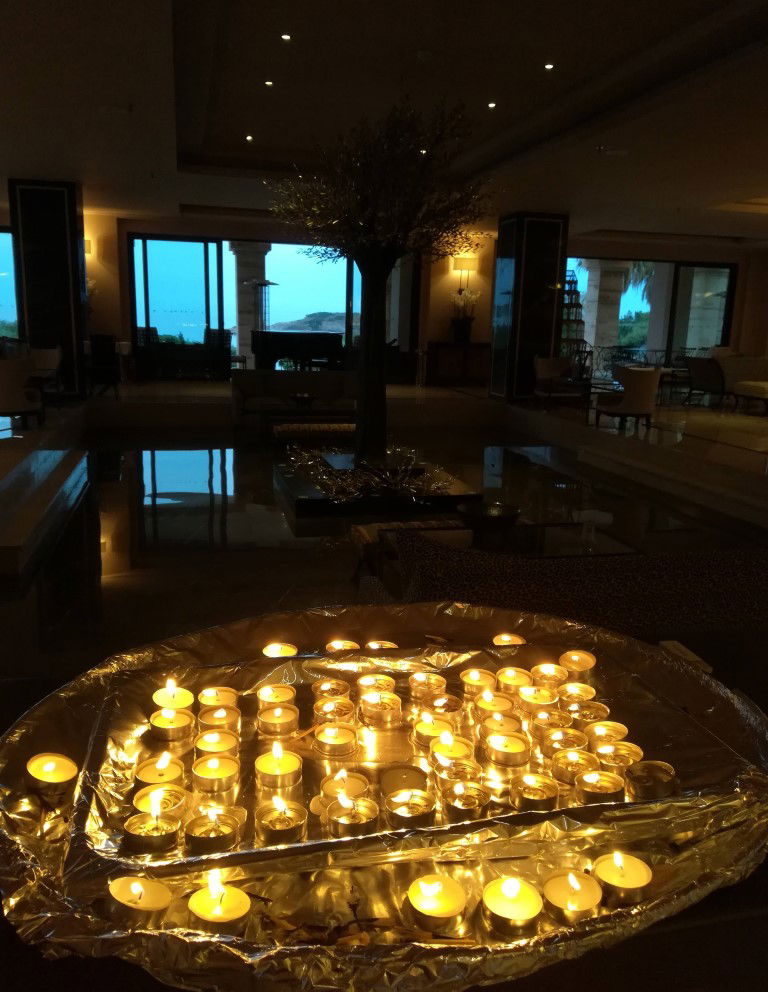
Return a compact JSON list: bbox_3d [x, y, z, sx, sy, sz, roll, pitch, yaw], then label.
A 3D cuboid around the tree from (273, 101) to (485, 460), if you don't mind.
[{"bbox_3d":[-0.058,-1.955,7.270,2.050,3.300,2.050,-2,14,-14],"label":"tree"}]

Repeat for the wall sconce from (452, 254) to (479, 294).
[{"bbox_3d":[1.717,-4.617,16.106,0.510,0.750,0.220,-2,14,-14],"label":"wall sconce"}]

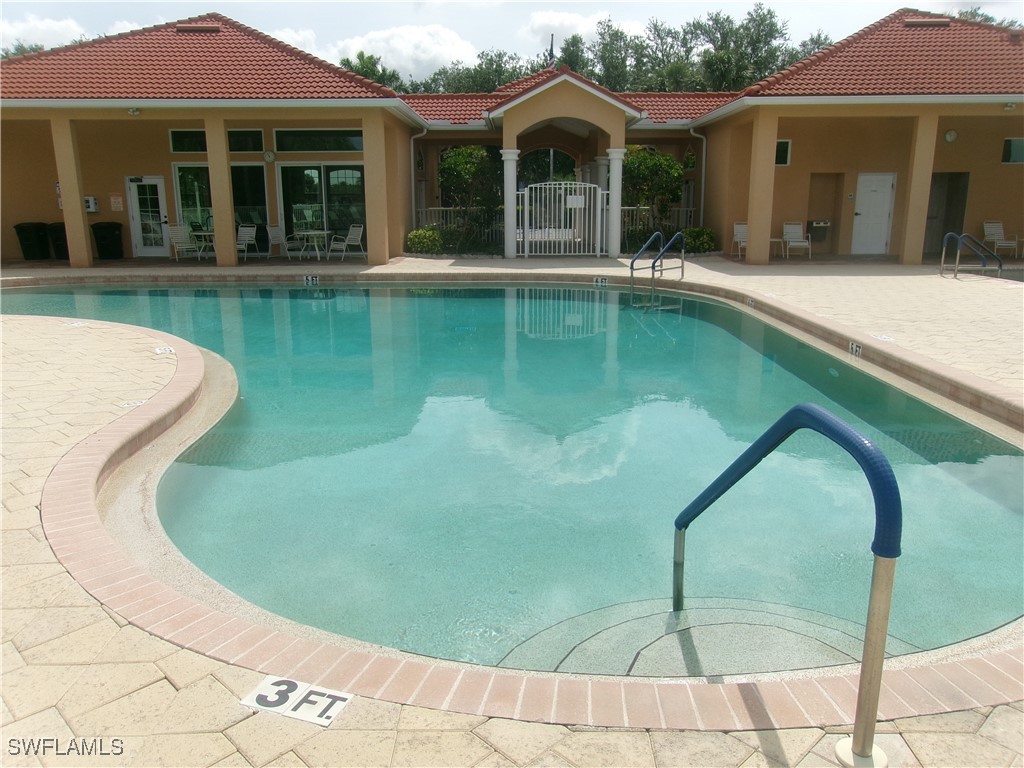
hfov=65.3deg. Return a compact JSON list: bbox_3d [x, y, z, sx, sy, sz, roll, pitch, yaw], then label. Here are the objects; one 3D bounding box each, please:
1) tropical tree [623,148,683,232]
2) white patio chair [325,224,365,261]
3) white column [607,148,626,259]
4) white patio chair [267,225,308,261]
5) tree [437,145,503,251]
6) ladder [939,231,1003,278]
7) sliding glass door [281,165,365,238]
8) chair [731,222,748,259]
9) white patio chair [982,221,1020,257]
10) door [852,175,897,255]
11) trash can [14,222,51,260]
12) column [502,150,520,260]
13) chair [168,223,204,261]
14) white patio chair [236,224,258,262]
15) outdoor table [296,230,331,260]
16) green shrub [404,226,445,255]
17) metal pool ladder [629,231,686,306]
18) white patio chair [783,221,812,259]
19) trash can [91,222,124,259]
[{"bbox_3d":[3.979,-5.271,22.495,1.750,2.550,1.600,0,13,0],"label":"tropical tree"},{"bbox_3d":[-4.189,-3.579,20.157,0.660,0.880,0.600,-12,17,-41],"label":"white patio chair"},{"bbox_3d":[2.538,-4.380,19.445,0.480,2.600,0.480,0,13,0],"label":"white column"},{"bbox_3d":[-5.679,-3.583,20.206,0.660,0.880,0.600,8,15,31],"label":"white patio chair"},{"bbox_3d":[-1.183,-5.183,22.510,1.850,2.920,1.700,0,13,0],"label":"tree"},{"bbox_3d":[8.471,-2.361,14.653,0.880,0.830,0.450,0,13,0],"label":"ladder"},{"bbox_3d":[-5.087,-4.664,21.496,2.350,2.400,0.140,-1,13,-3],"label":"sliding glass door"},{"bbox_3d":[5.787,-3.516,19.495,0.600,0.870,0.680,0,13,0],"label":"chair"},{"bbox_3d":[11.817,-3.503,19.339,0.600,0.870,0.680,-2,13,-8],"label":"white patio chair"},{"bbox_3d":[9.313,-4.418,20.644,1.000,2.080,0.080,0,13,0],"label":"door"},{"bbox_3d":[-12.014,-3.599,20.055,0.570,0.910,0.620,0,13,0],"label":"trash can"},{"bbox_3d":[-0.039,-4.588,20.442,0.500,2.680,0.500,0,13,0],"label":"column"},{"bbox_3d":[-8.234,-3.576,20.205,0.600,0.890,0.660,-11,17,-39],"label":"chair"},{"bbox_3d":[-6.804,-3.578,20.206,0.600,0.880,0.660,4,14,19],"label":"white patio chair"},{"bbox_3d":[-4.813,-3.373,19.385,0.920,0.720,0.920,0,13,0],"label":"outdoor table"},{"bbox_3d":[-2.315,-3.916,21.571,1.020,0.770,0.950,0,13,0],"label":"green shrub"},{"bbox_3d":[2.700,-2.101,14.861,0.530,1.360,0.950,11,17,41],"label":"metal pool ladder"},{"bbox_3d":[6.917,-3.503,19.417,0.600,0.870,0.680,0,13,0],"label":"white patio chair"},{"bbox_3d":[-10.114,-3.611,20.075,0.570,0.910,0.620,0,13,0],"label":"trash can"}]

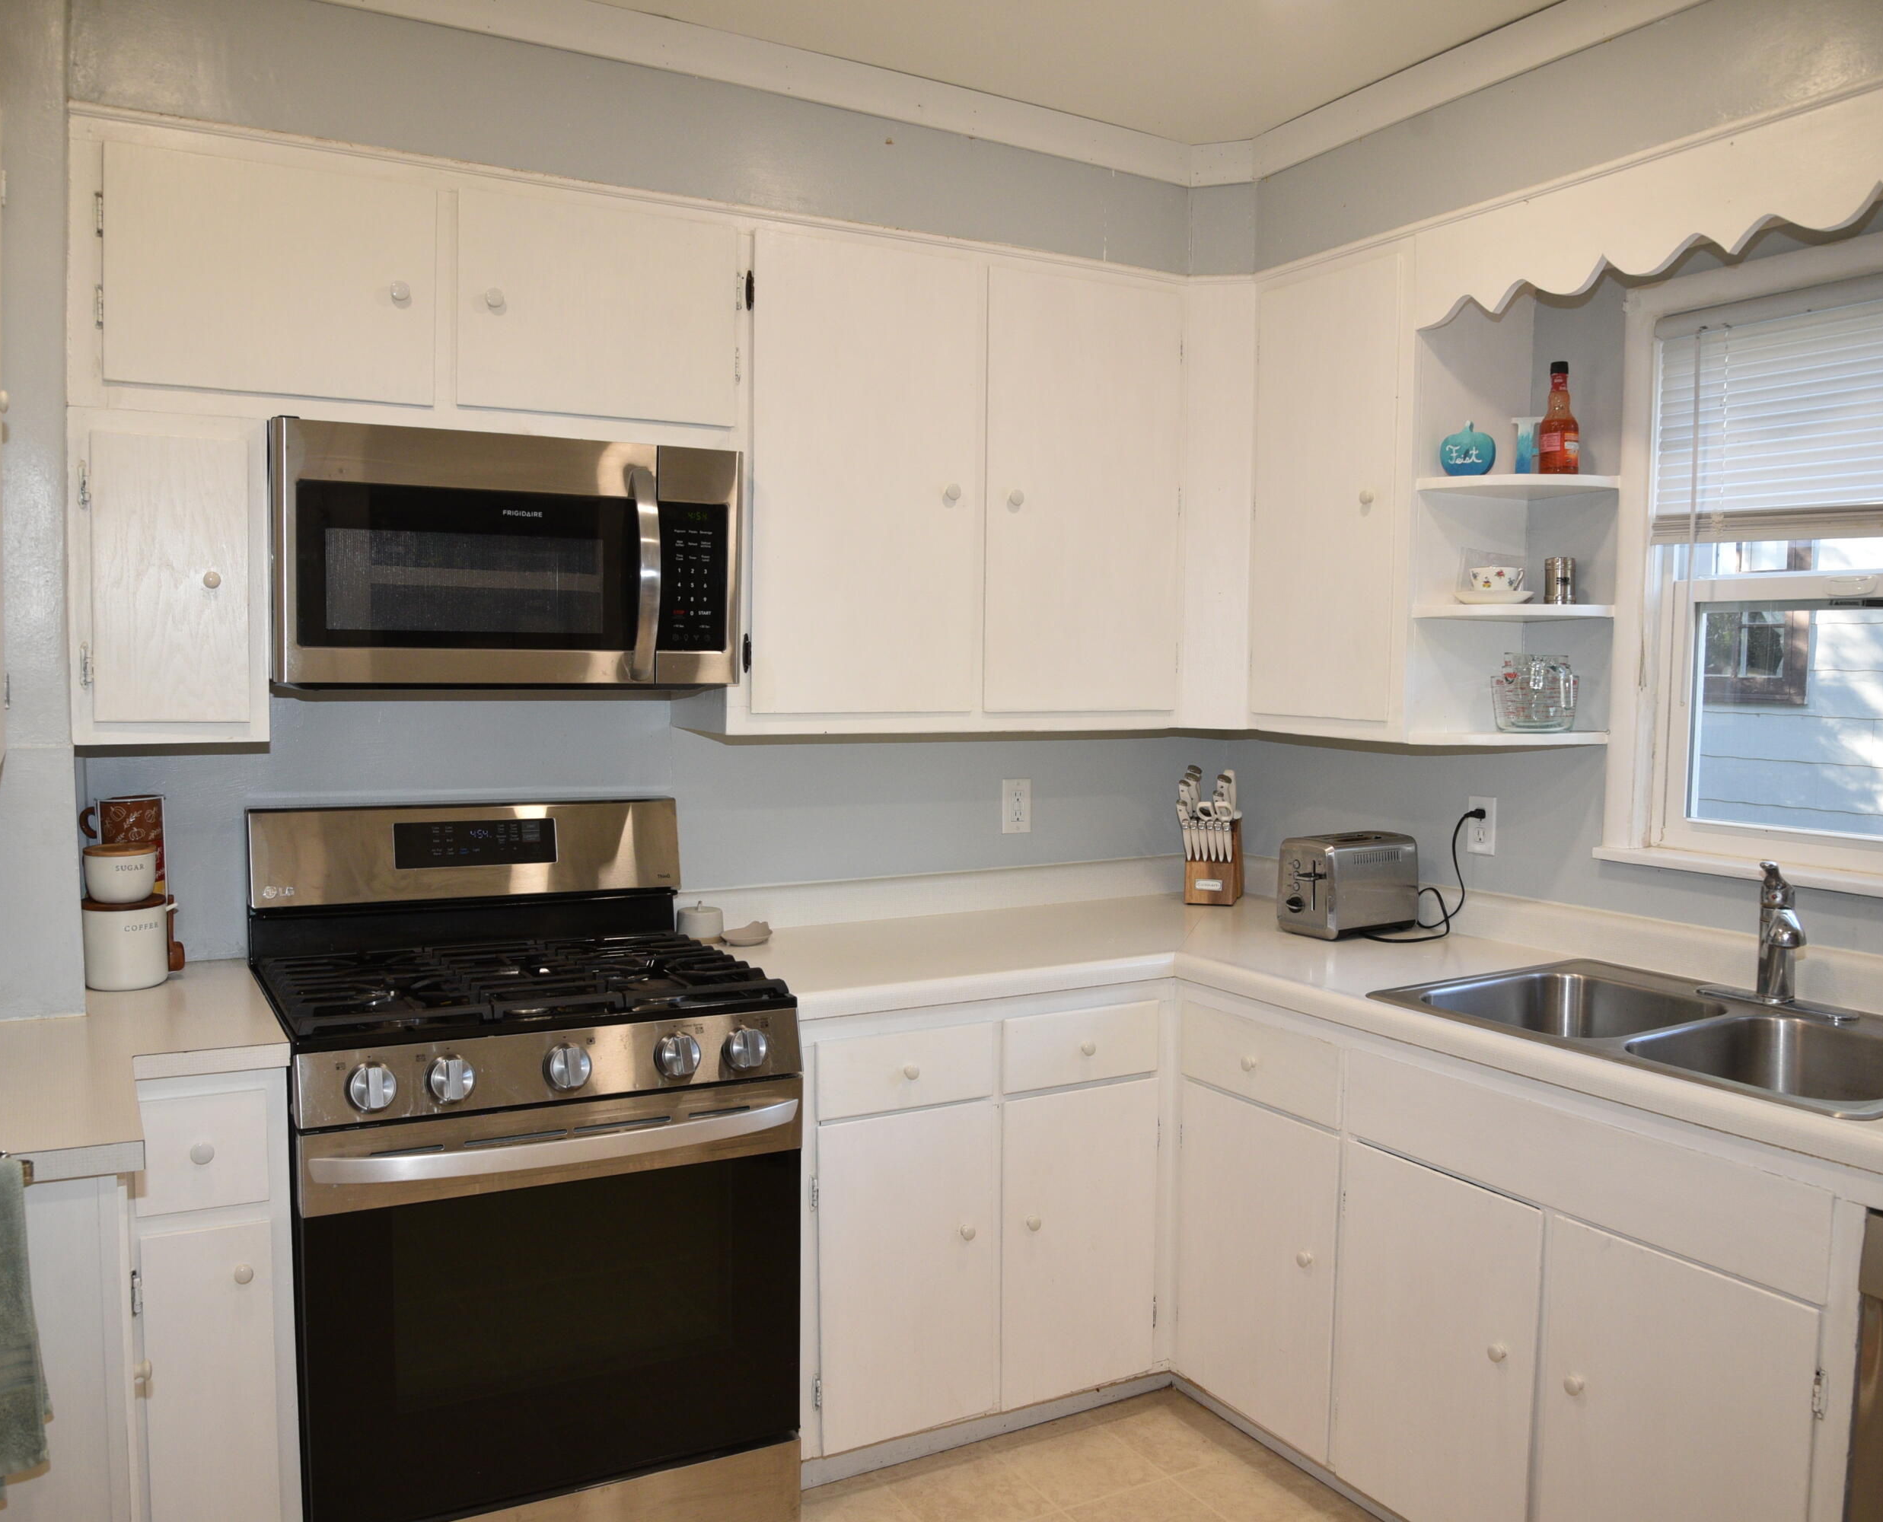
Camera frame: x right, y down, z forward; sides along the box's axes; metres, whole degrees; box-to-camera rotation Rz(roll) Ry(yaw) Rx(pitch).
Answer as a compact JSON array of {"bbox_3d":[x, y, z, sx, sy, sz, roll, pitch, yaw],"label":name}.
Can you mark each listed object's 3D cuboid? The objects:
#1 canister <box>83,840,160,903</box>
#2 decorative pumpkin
[{"bbox_3d":[-1.285,0.177,2.376,0.102,0.083,0.102,4,5,44],"label":"canister"},{"bbox_3d":[0.931,-0.554,2.691,0.093,0.095,0.024,4,5,43],"label":"decorative pumpkin"}]

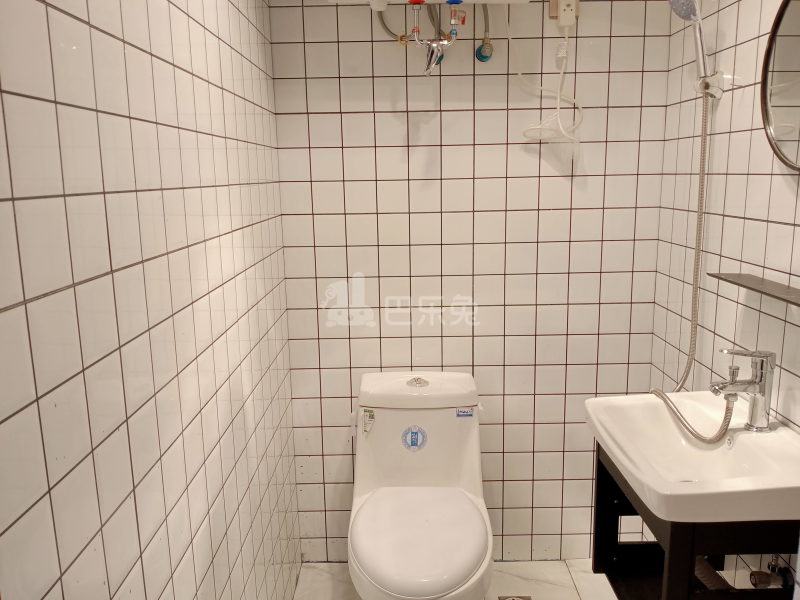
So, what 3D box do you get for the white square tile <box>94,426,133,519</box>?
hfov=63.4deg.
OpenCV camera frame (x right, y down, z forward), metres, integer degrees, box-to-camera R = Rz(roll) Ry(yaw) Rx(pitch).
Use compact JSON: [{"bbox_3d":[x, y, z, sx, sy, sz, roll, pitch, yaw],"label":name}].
[{"bbox_3d":[-0.368,0.220,0.830,0.010,0.098,0.098,-1,11,0],"label":"white square tile"}]

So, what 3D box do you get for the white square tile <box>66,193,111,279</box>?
[{"bbox_3d":[-0.377,-0.076,0.778,0.010,0.099,0.099,-1,11,0],"label":"white square tile"}]

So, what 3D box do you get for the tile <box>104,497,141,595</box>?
[{"bbox_3d":[-0.370,0.318,0.855,0.010,0.099,0.099,-1,11,0],"label":"tile"}]

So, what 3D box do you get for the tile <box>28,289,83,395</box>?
[{"bbox_3d":[-0.371,0.042,0.694,0.010,0.098,0.098,-1,11,0],"label":"tile"}]

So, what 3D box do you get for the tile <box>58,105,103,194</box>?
[{"bbox_3d":[-0.379,-0.175,0.759,0.010,0.099,0.099,-1,11,0],"label":"tile"}]

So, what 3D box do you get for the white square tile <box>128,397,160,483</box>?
[{"bbox_3d":[-0.372,0.201,0.933,0.010,0.099,0.099,-1,11,0],"label":"white square tile"}]

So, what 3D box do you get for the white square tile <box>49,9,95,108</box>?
[{"bbox_3d":[-0.381,-0.274,0.740,0.010,0.099,0.099,-1,11,0],"label":"white square tile"}]

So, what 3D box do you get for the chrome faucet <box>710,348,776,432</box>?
[{"bbox_3d":[0.708,0.188,1.341,0.135,0.166,0.052,-1,11,0],"label":"chrome faucet"}]

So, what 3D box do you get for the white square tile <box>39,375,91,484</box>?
[{"bbox_3d":[-0.370,0.140,0.713,0.010,0.098,0.098,-1,11,0],"label":"white square tile"}]

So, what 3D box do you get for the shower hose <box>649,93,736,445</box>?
[{"bbox_3d":[0.696,-0.081,1.494,0.171,0.869,0.412,-1,11,1],"label":"shower hose"}]

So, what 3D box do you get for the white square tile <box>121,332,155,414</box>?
[{"bbox_3d":[-0.370,0.102,0.910,0.010,0.098,0.098,-1,11,0],"label":"white square tile"}]

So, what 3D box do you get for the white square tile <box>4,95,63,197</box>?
[{"bbox_3d":[-0.375,-0.154,0.657,0.010,0.098,0.098,-1,11,0],"label":"white square tile"}]

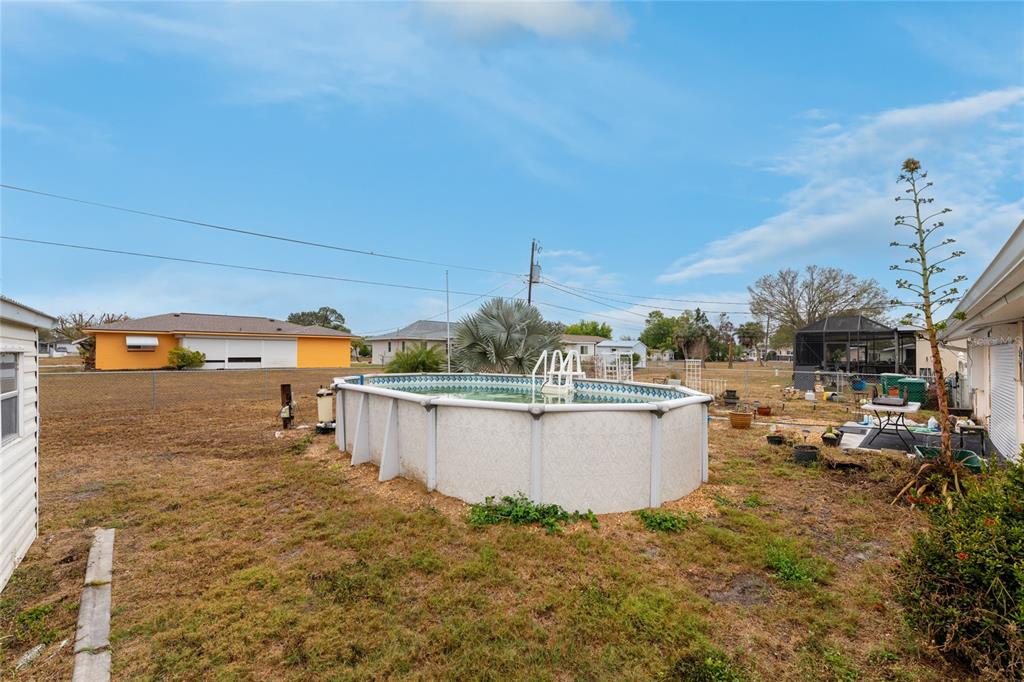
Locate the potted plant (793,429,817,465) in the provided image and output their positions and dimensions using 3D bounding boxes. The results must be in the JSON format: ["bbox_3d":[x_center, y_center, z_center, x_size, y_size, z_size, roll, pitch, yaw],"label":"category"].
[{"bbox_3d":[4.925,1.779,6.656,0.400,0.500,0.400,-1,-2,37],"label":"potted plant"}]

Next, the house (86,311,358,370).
[{"bbox_3d":[-22.300,0.040,33.700,16.500,4.200,9.000,1,-2,-22],"label":"house"}]

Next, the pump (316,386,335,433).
[{"bbox_3d":[-4.220,1.560,9.100,0.500,1.060,0.550,1,-2,-25],"label":"pump"}]

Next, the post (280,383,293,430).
[{"bbox_3d":[-5.485,1.579,9.662,0.210,1.160,0.210,0,-2,-12],"label":"post"}]

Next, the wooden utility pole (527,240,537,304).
[{"bbox_3d":[1.155,-2.173,27.066,0.260,9.500,0.260,3,-1,0],"label":"wooden utility pole"}]

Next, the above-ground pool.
[{"bbox_3d":[-0.370,1.453,7.700,7.500,1.220,4.850,-1,-2,45],"label":"above-ground pool"}]

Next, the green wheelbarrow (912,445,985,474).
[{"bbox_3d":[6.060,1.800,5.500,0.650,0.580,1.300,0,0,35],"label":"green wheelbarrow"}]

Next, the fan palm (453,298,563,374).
[{"bbox_3d":[-0.180,0.296,15.000,4.150,3.800,4.150,0,-2,0],"label":"fan palm"}]

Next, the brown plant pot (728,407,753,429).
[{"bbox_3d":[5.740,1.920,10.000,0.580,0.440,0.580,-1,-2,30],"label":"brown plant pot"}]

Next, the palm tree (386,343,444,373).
[{"bbox_3d":[-3.509,1.144,14.475,2.100,2.260,2.100,0,-1,0],"label":"palm tree"}]

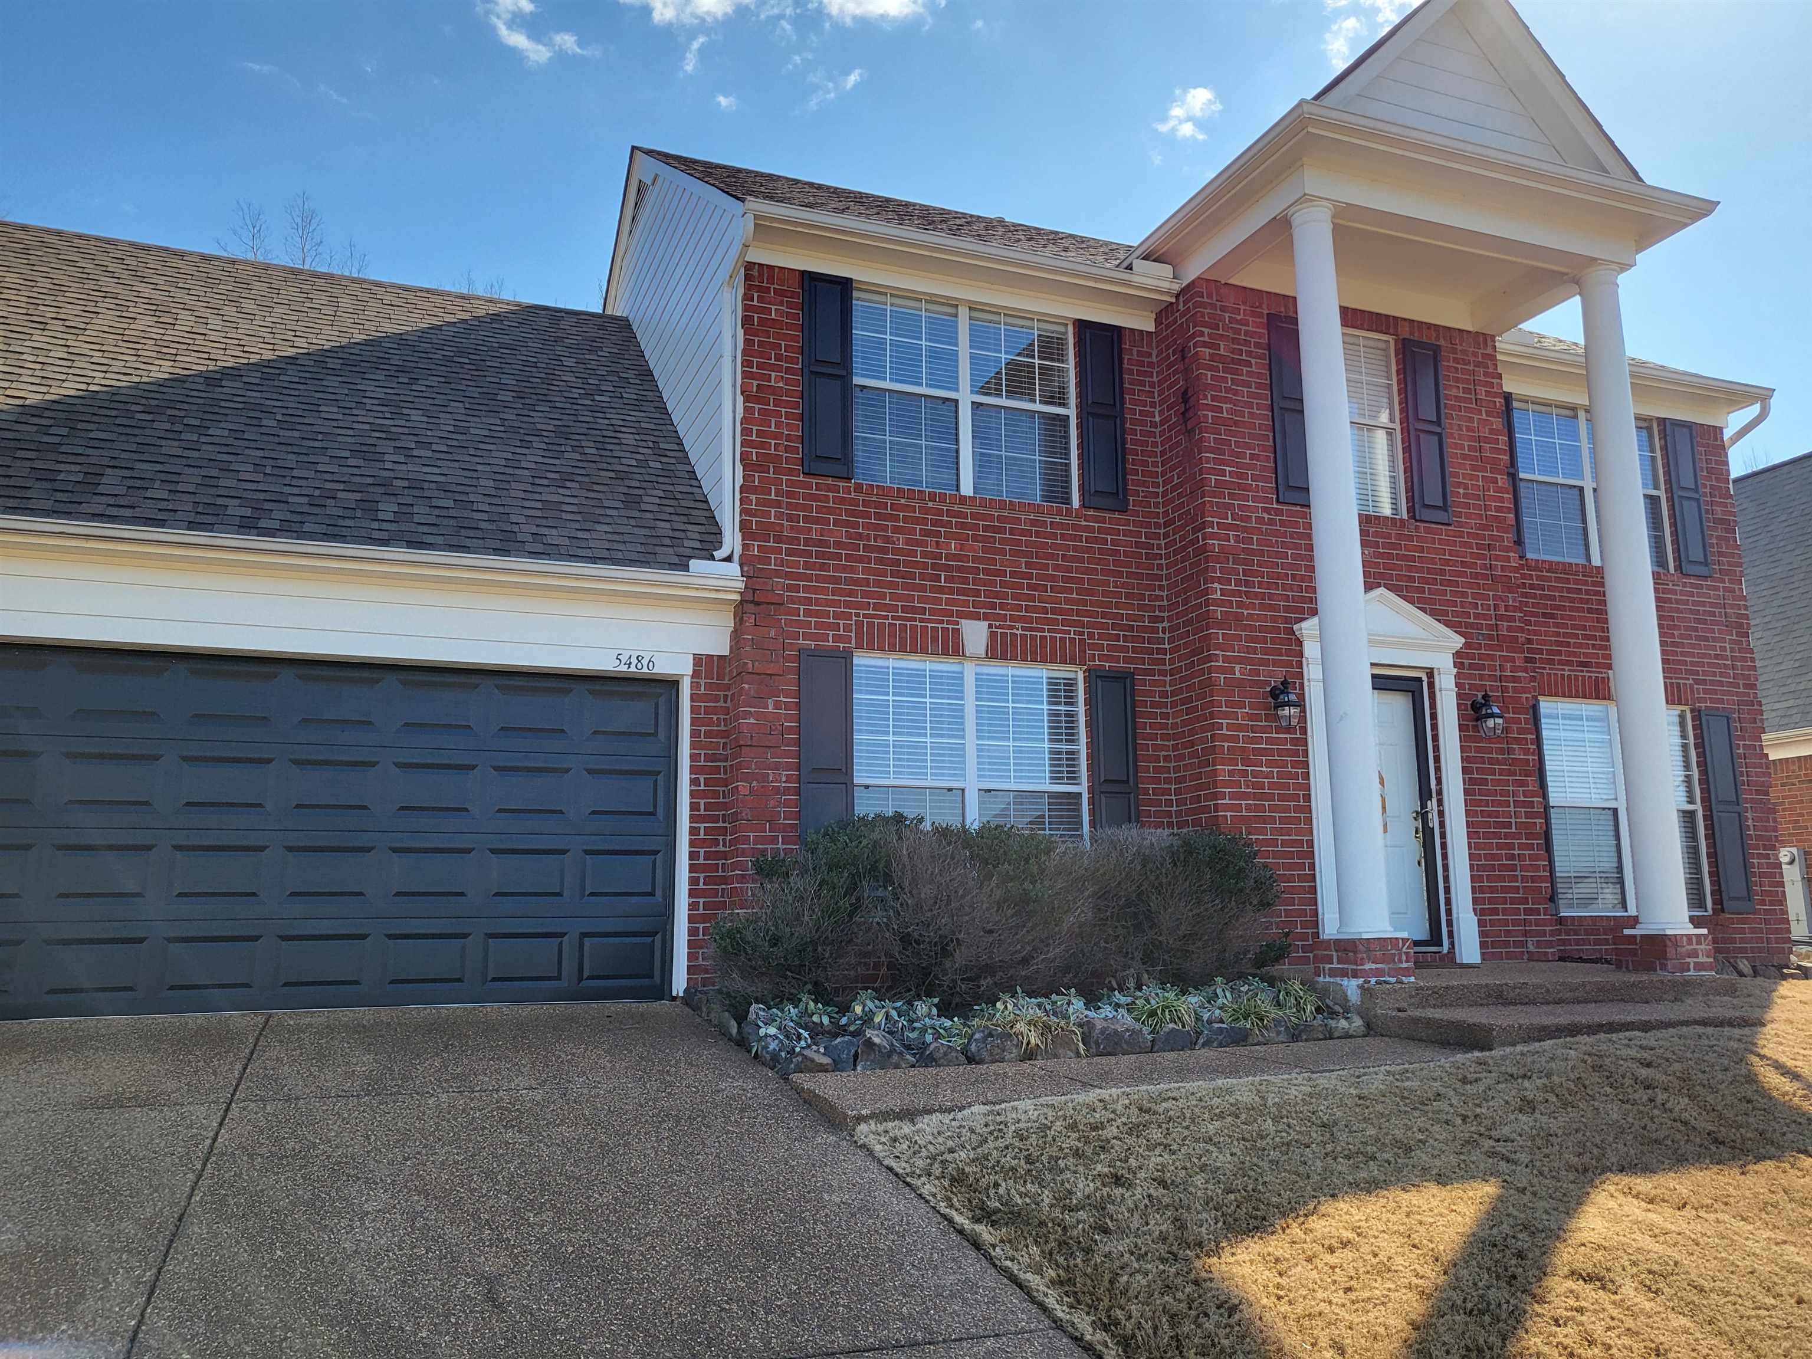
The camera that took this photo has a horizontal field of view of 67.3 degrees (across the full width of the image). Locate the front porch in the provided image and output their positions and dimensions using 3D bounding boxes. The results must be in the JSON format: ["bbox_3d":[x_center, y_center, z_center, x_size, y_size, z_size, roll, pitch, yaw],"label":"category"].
[{"bbox_3d":[3.996,2.044,8.756,3.020,0.370,2.330,3,-11,-21],"label":"front porch"}]

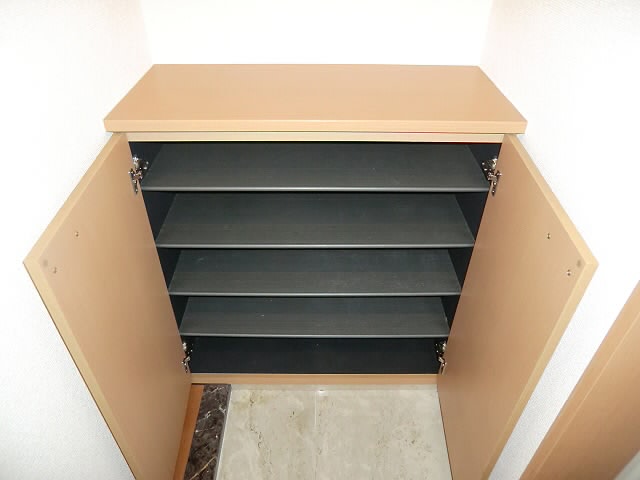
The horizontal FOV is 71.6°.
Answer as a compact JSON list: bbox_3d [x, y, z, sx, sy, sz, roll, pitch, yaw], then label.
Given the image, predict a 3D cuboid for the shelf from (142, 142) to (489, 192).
[{"bbox_3d":[-0.011,-0.227,1.237,0.875,0.017,0.350,0,38,0],"label":"shelf"}]

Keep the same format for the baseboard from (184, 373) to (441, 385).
[{"bbox_3d":[-0.016,0.483,1.570,0.879,0.058,0.020,0,38,0],"label":"baseboard"}]

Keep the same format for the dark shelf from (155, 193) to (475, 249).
[{"bbox_3d":[-0.013,-0.088,1.344,0.875,0.017,0.350,0,38,0],"label":"dark shelf"}]

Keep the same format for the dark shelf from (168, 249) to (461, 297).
[{"bbox_3d":[-0.014,0.054,1.454,0.875,0.017,0.350,0,38,0],"label":"dark shelf"}]

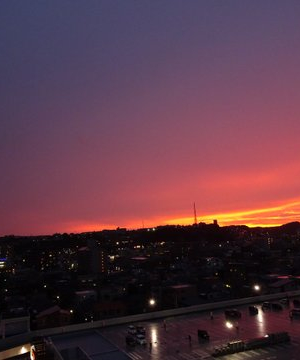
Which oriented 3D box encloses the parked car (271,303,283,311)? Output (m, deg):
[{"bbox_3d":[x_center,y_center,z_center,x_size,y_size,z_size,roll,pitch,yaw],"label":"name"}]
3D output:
[{"bbox_3d":[47.830,47.790,125.750,1.700,1.550,4.100,1,-11,-26],"label":"parked car"}]

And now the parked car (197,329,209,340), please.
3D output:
[{"bbox_3d":[15.320,44.600,96.350,1.620,1.620,3.800,1,-11,-26],"label":"parked car"}]

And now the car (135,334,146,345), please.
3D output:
[{"bbox_3d":[-2.660,45.410,94.680,1.700,1.500,4.200,1,-11,-26],"label":"car"}]

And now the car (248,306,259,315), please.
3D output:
[{"bbox_3d":[37.930,47.750,122.290,1.630,1.600,3.800,1,-11,-26],"label":"car"}]

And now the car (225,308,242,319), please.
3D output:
[{"bbox_3d":[29.830,47.690,119.270,1.800,1.620,4.800,1,-11,-26],"label":"car"}]

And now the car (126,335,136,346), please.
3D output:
[{"bbox_3d":[-5.380,45.480,94.320,1.680,1.550,4.000,1,-11,-26],"label":"car"}]

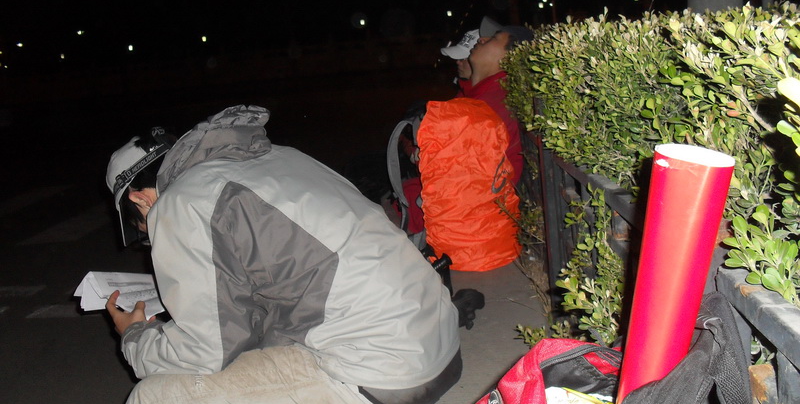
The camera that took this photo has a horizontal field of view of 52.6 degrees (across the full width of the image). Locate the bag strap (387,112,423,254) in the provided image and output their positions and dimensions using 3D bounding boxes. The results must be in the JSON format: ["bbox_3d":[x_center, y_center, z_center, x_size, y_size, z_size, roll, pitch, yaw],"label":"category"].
[{"bbox_3d":[0.027,-0.072,2.810,0.130,0.460,0.090,-5,11,2],"label":"bag strap"}]

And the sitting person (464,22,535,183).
[{"bbox_3d":[0.177,-0.087,3.304,0.750,1.230,0.500,-5,11,2],"label":"sitting person"}]

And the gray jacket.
[{"bbox_3d":[-0.199,0.103,1.779,0.660,0.590,0.500,-4,11,10],"label":"gray jacket"}]

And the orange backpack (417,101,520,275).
[{"bbox_3d":[0.253,-0.077,2.876,0.330,0.600,0.330,-3,11,14],"label":"orange backpack"}]

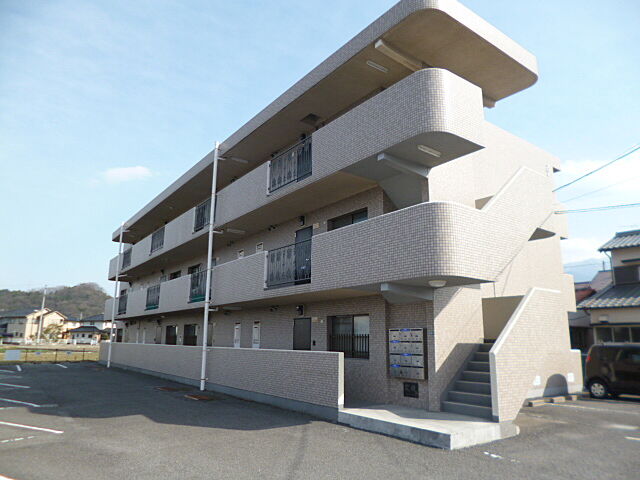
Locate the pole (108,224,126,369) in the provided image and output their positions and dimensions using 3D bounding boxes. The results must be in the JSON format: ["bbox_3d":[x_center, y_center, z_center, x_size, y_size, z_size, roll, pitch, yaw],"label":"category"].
[{"bbox_3d":[-11.815,3.040,25.831,0.120,8.461,0.120,9,-15,-35],"label":"pole"}]

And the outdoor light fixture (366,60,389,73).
[{"bbox_3d":[1.382,-4.110,10.594,0.659,0.085,0.121,9,-16,-35],"label":"outdoor light fixture"}]

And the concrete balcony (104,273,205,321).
[{"bbox_3d":[-8.386,3.220,22.639,1.482,1.355,16.395,9,-16,-35],"label":"concrete balcony"}]

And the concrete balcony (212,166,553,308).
[{"bbox_3d":[0.800,0.402,12.687,3.993,2.656,9.680,9,-16,-35],"label":"concrete balcony"}]

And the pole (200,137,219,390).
[{"bbox_3d":[-3.743,0.640,15.199,0.120,8.572,0.120,9,-15,-35],"label":"pole"}]

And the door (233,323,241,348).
[{"bbox_3d":[-3.001,3.975,15.960,0.099,1.939,0.570,9,-15,-35],"label":"door"}]

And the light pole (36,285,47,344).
[{"bbox_3d":[-51.507,13.723,82.341,0.350,10.682,0.350,9,-15,-35],"label":"light pole"}]

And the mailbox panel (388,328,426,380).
[{"bbox_3d":[1.931,2.441,9.600,0.173,1.031,0.970,9,-15,-35],"label":"mailbox panel"}]

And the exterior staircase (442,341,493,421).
[{"bbox_3d":[3.384,2.792,8.964,1.567,1.307,1.171,9,-15,-35],"label":"exterior staircase"}]

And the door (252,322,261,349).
[{"bbox_3d":[-2.148,3.746,15.127,0.097,1.939,0.454,9,-16,-35],"label":"door"}]

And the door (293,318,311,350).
[{"bbox_3d":[-0.511,3.344,12.956,0.097,2.060,0.926,9,-16,-35],"label":"door"}]

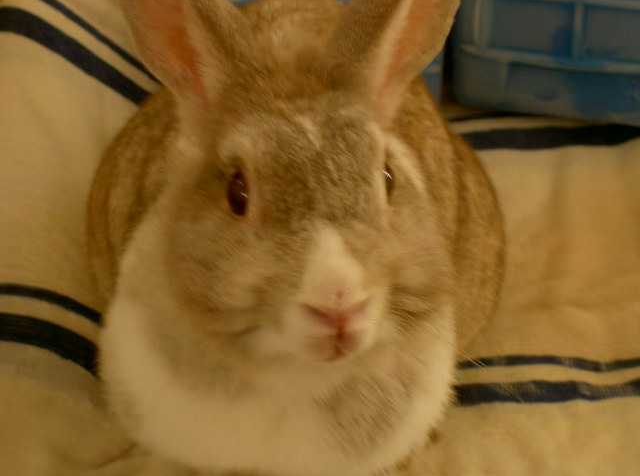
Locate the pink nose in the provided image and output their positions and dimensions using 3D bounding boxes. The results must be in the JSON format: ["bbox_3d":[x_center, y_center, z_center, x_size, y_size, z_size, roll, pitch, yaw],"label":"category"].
[{"bbox_3d":[0.005,0.025,0.725,0.021,0.011,0.010,1,30,-9],"label":"pink nose"}]

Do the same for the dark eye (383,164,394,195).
[{"bbox_3d":[0.024,-0.021,0.755,0.006,0.013,0.012,3,22,22],"label":"dark eye"}]

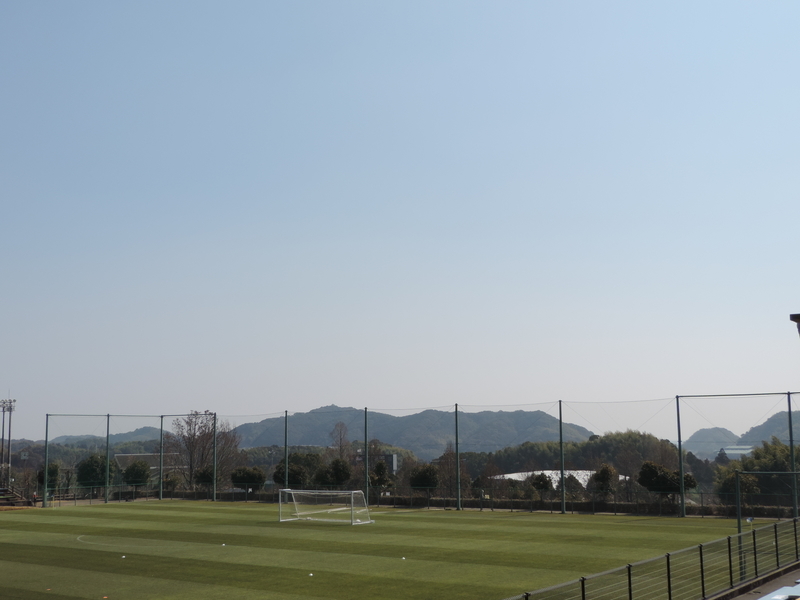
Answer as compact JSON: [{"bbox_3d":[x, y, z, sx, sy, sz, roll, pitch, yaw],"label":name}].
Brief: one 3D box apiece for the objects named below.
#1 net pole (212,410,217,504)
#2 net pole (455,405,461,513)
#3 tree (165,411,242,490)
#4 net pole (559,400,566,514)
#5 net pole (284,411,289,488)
[{"bbox_3d":[-20.528,17.368,110.114,0.300,9.710,0.300,-6,-10,35],"label":"net pole"},{"bbox_3d":[5.362,14.495,92.097,0.300,9.710,0.300,-6,-10,35],"label":"net pole"},{"bbox_3d":[-24.172,18.790,122.232,9.890,10.340,9.200,1,-8,-11],"label":"tree"},{"bbox_3d":[13.991,13.537,86.091,0.300,9.710,0.300,-6,-10,35],"label":"net pole"},{"bbox_3d":[-11.898,16.410,104.109,0.300,9.710,0.300,-6,-10,35],"label":"net pole"}]

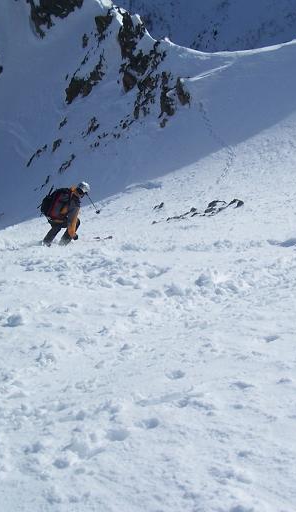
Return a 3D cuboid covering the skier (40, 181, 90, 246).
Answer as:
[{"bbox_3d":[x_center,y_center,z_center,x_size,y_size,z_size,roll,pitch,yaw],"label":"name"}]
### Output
[{"bbox_3d":[-1.649,-0.850,14.500,0.900,1.300,0.700,-8,25,-18],"label":"skier"}]

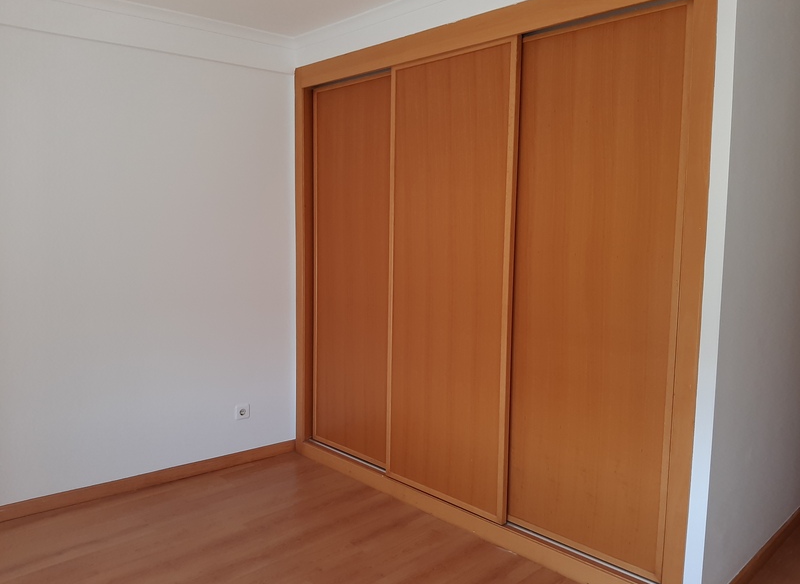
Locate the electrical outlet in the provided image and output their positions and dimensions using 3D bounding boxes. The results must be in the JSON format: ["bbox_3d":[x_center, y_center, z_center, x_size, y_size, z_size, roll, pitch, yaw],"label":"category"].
[{"bbox_3d":[-0.897,0.689,3.572,0.083,0.083,0.013,-4,8,-38],"label":"electrical outlet"}]

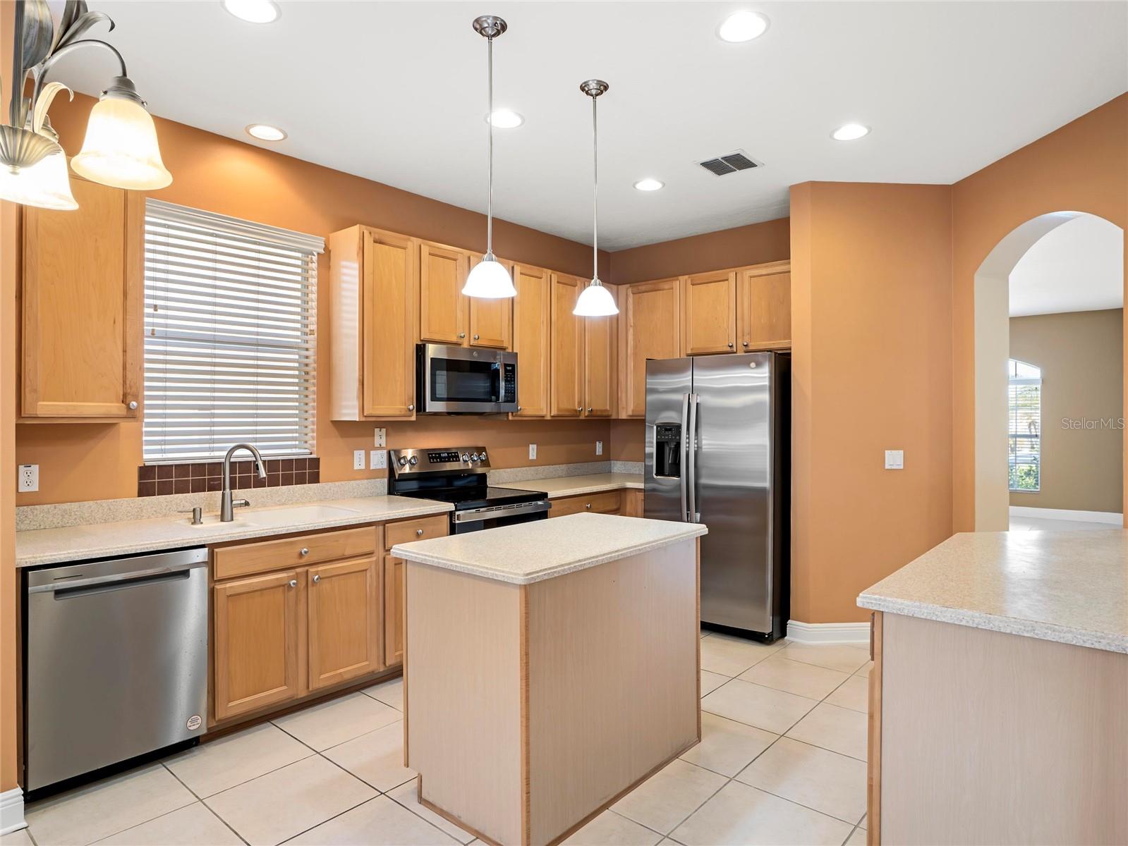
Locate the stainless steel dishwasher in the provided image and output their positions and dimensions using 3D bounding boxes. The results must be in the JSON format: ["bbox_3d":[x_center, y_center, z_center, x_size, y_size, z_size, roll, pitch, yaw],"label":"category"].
[{"bbox_3d":[-1.909,0.920,2.717,0.610,0.810,0.595,1,1,42],"label":"stainless steel dishwasher"}]

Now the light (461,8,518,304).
[{"bbox_3d":[-0.271,-0.959,2.371,0.200,0.969,0.200,0,1,0],"label":"light"}]

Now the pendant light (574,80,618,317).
[{"bbox_3d":[0.139,-0.988,2.886,0.198,1.001,0.198,0,0,0],"label":"pendant light"}]

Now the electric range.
[{"bbox_3d":[-0.578,0.759,4.082,0.705,1.182,0.759,0,0,42],"label":"electric range"}]

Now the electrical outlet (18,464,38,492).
[{"bbox_3d":[-2.249,0.234,2.745,0.010,0.115,0.069,0,0,42],"label":"electrical outlet"}]

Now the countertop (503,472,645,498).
[{"bbox_3d":[0.233,0.458,4.912,0.860,0.040,1.480,1,1,42],"label":"countertop"}]

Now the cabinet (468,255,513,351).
[{"bbox_3d":[-0.594,-0.785,4.371,0.330,0.617,0.385,1,1,42],"label":"cabinet"}]

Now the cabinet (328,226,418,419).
[{"bbox_3d":[-1.106,-0.553,3.812,0.330,1.071,0.379,1,1,42],"label":"cabinet"}]

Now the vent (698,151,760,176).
[{"bbox_3d":[0.952,-1.485,3.754,0.285,0.020,0.305,0,0,42],"label":"vent"}]

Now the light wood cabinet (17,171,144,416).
[{"bbox_3d":[-2.058,-0.545,2.728,0.322,1.075,0.445,0,0,42],"label":"light wood cabinet"}]

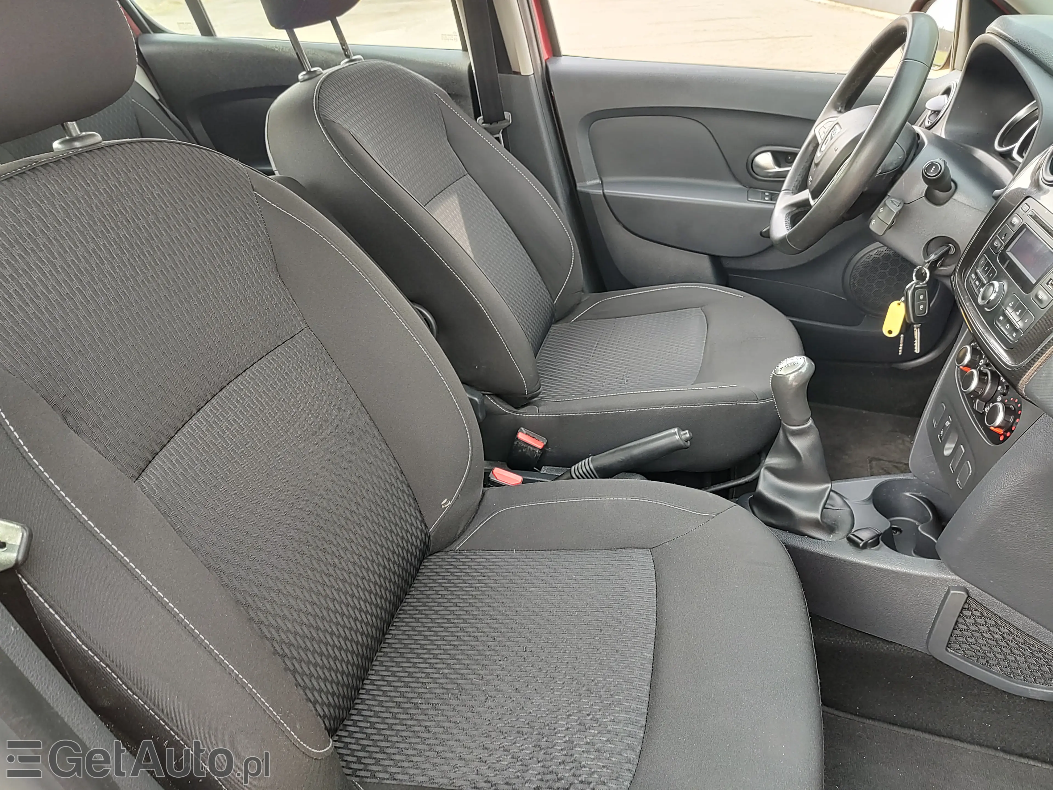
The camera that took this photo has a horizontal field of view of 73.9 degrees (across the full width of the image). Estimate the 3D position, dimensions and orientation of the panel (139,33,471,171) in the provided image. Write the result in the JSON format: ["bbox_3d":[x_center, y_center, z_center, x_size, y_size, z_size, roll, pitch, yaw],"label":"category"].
[{"bbox_3d":[-0.459,-0.515,1.689,0.870,0.630,0.110,6,33,13],"label":"panel"}]

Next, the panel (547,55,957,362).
[{"bbox_3d":[0.483,-0.376,1.496,0.890,0.620,0.120,6,33,13],"label":"panel"}]

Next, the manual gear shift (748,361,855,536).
[{"bbox_3d":[0.400,0.072,0.975,0.145,0.255,0.110,6,33,13],"label":"manual gear shift"}]

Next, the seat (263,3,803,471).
[{"bbox_3d":[0.020,-0.333,1.252,0.970,0.950,0.520,6,33,13],"label":"seat"}]

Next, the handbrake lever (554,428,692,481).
[{"bbox_3d":[0.140,0.100,1.074,0.255,0.050,0.042,-21,24,27],"label":"handbrake lever"}]

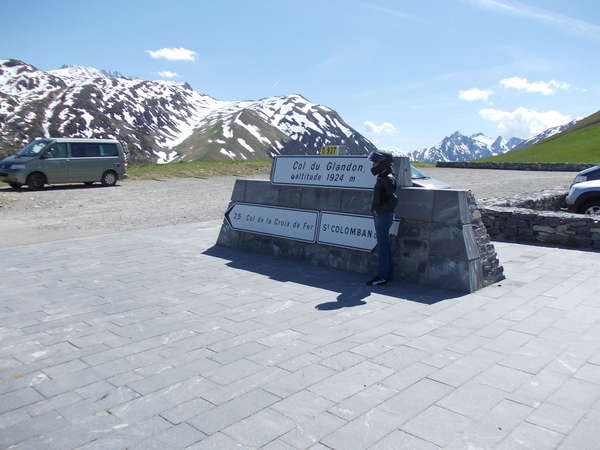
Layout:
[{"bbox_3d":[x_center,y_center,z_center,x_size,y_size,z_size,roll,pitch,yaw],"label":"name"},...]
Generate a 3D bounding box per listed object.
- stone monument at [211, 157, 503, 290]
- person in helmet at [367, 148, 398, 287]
[{"bbox_3d":[0.619,-0.274,7.981,5.019,1.699,1.067,7,11,41],"label":"stone monument"},{"bbox_3d":[1.110,-0.091,6.487,0.430,1.750,0.500,-1,8,-8],"label":"person in helmet"}]

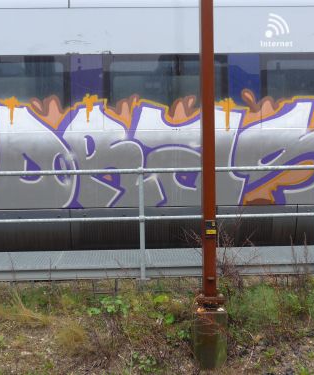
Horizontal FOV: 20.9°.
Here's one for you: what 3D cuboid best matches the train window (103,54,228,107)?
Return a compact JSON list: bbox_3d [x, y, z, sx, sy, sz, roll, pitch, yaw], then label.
[{"bbox_3d":[0.111,-1.163,10.333,1.519,0.924,0.060,-1,4,-2],"label":"train window"}]

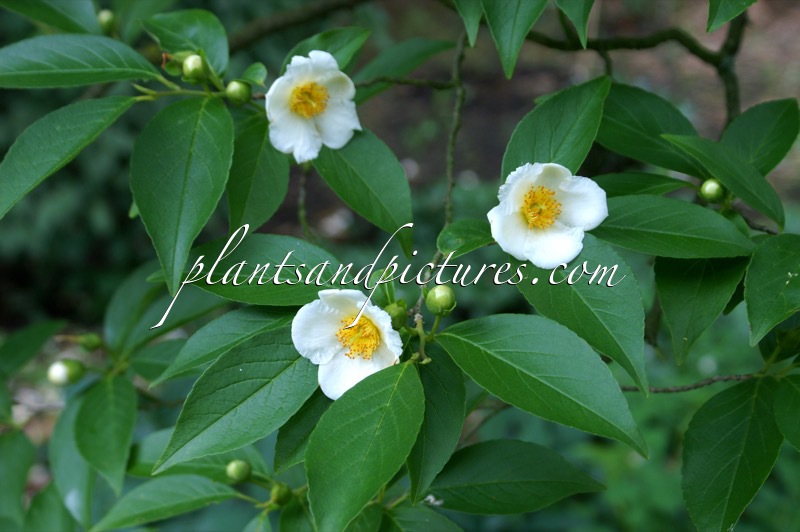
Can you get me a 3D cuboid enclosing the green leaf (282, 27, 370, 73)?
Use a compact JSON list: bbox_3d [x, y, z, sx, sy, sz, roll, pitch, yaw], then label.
[{"bbox_3d":[-0.032,-0.090,0.725,0.056,0.013,0.032,-31,49,-31],"label":"green leaf"}]

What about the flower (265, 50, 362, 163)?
[{"bbox_3d":[-0.040,-0.074,0.775,0.046,0.051,0.025,0,-2,-3],"label":"flower"}]

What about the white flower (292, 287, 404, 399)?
[{"bbox_3d":[-0.025,0.037,0.780,0.053,0.053,0.027,5,14,17],"label":"white flower"}]

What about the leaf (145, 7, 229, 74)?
[{"bbox_3d":[-0.091,-0.095,0.715,0.032,0.014,0.052,-33,55,-27],"label":"leaf"}]

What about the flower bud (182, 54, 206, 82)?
[{"bbox_3d":[-0.086,-0.083,0.700,0.010,0.011,0.010,-6,24,0],"label":"flower bud"}]

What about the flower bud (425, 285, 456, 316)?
[{"bbox_3d":[0.019,0.016,0.785,0.015,0.015,0.015,3,15,0],"label":"flower bud"}]

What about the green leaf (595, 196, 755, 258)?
[{"bbox_3d":[0.126,-0.017,0.785,0.083,0.010,0.035,6,49,7],"label":"green leaf"}]

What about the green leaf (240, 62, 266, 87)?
[{"bbox_3d":[-0.068,-0.090,0.780,0.014,0.004,0.011,0,51,21],"label":"green leaf"}]

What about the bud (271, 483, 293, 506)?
[{"bbox_3d":[-0.056,0.107,0.780,0.010,0.011,0.010,7,28,0],"label":"bud"}]

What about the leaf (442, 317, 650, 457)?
[{"bbox_3d":[0.057,0.048,0.675,0.104,0.016,0.042,30,59,17],"label":"leaf"}]

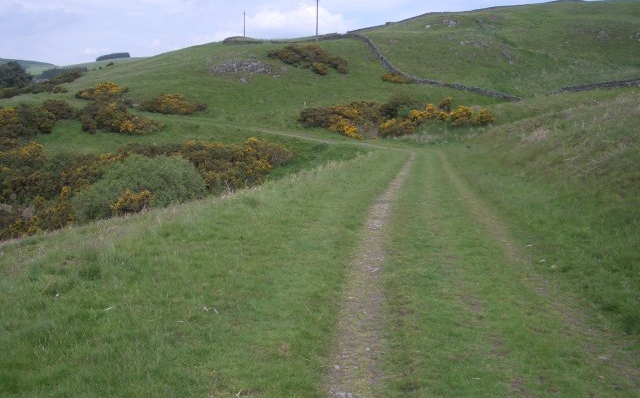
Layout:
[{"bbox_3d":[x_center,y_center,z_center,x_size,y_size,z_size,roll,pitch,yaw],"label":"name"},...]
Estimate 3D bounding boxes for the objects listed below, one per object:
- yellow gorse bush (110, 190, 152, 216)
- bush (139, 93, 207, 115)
[{"bbox_3d":[-7.282,0.174,25.000,1.650,1.150,1.300,0,7,0],"label":"yellow gorse bush"},{"bbox_3d":[-15.956,-10.223,70.000,7.200,2.300,4.000,0,7,0],"label":"bush"}]

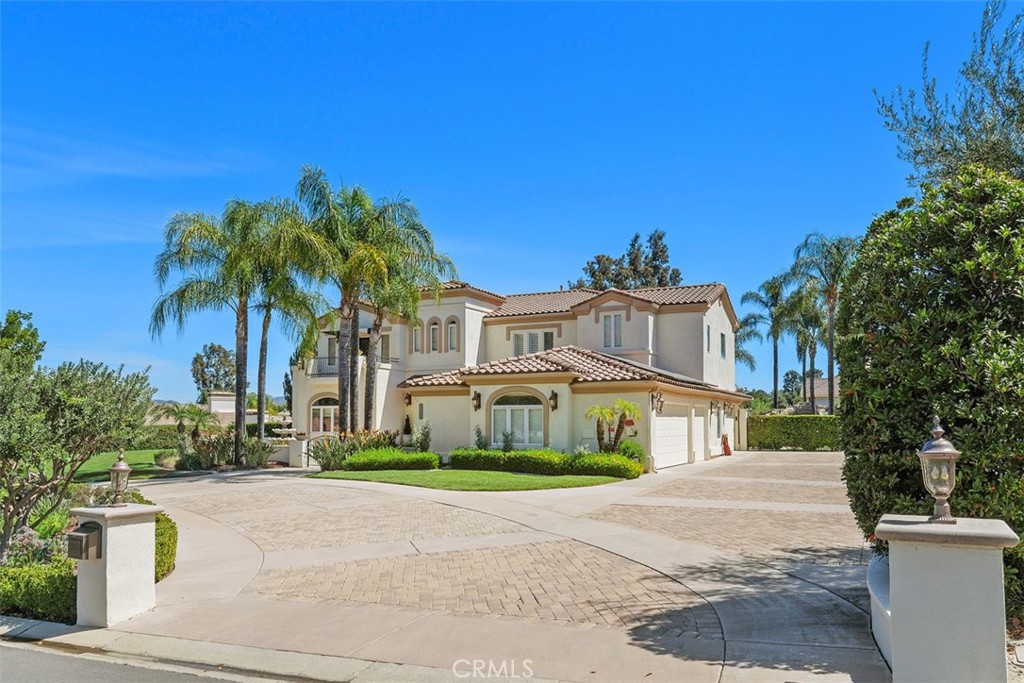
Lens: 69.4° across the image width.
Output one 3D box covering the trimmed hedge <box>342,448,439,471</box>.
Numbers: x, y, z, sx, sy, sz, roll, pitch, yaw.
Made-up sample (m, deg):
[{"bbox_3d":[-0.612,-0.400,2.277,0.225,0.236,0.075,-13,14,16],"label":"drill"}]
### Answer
[{"bbox_3d":[-4.074,3.973,24.800,3.200,0.720,1.150,0,-5,-5],"label":"trimmed hedge"}]

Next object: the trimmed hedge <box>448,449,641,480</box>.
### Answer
[{"bbox_3d":[0.933,3.860,23.400,6.800,0.750,1.150,-4,-6,36],"label":"trimmed hedge"}]

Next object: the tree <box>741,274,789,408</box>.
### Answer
[{"bbox_3d":[17.138,0.541,50.000,3.700,10.100,3.700,0,-5,0],"label":"tree"}]

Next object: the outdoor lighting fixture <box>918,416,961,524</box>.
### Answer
[{"bbox_3d":[2.428,0.730,4.200,0.250,0.620,0.250,-3,-7,29],"label":"outdoor lighting fixture"}]

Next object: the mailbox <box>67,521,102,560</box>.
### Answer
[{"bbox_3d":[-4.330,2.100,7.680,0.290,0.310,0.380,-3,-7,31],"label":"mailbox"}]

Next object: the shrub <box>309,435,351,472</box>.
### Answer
[{"bbox_3d":[-7.205,4.442,29.200,1.700,1.420,1.600,0,-6,0],"label":"shrub"}]

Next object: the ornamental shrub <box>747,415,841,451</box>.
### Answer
[{"bbox_3d":[15.393,4.958,40.300,5.400,1.950,1.200,-2,-5,24],"label":"ornamental shrub"}]

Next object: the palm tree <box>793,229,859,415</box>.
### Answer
[{"bbox_3d":[22.317,-0.348,51.500,5.400,14.300,5.400,-3,-6,27],"label":"palm tree"}]

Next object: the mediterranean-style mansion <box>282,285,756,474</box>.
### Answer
[{"bbox_3d":[0.992,1.430,41.485,19.900,9.700,20.000,-3,-6,27],"label":"mediterranean-style mansion"}]

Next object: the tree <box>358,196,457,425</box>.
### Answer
[{"bbox_3d":[-3.787,-0.356,26.300,3.500,9.200,3.500,0,-5,0],"label":"tree"}]

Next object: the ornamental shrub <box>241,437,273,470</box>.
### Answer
[{"bbox_3d":[-8.603,3.769,25.000,1.150,1.050,1.100,0,-5,0],"label":"ornamental shrub"}]

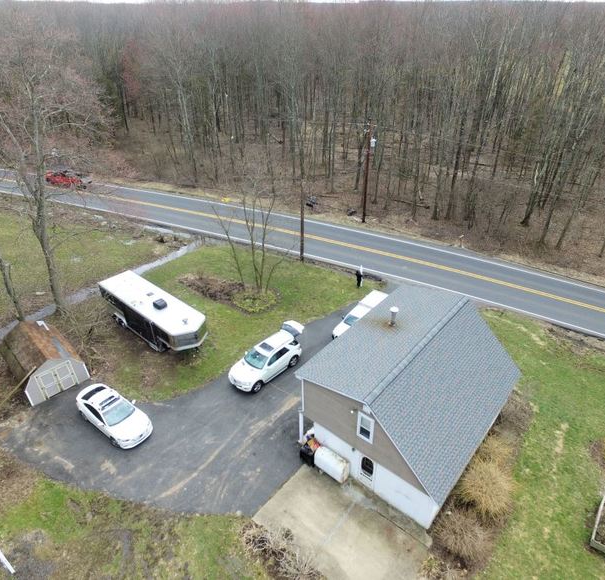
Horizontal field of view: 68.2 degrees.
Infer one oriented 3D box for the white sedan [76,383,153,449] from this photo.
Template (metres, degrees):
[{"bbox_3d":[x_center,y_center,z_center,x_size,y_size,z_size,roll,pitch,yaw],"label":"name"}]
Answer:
[{"bbox_3d":[-9.808,6.278,22.945,4.840,1.450,1.840,22,39,30],"label":"white sedan"}]

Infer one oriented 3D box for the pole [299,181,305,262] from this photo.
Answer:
[{"bbox_3d":[-0.005,-5.584,37.480,0.320,7.420,0.320,16,36,23],"label":"pole"}]

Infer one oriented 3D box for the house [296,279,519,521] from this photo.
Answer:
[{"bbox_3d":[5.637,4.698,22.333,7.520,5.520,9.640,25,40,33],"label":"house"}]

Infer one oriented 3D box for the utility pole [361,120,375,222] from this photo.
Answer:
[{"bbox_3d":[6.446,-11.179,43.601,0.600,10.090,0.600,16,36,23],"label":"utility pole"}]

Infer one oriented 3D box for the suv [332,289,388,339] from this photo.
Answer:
[{"bbox_3d":[4.293,2.011,30.386,1.880,1.830,5.250,23,40,31],"label":"suv"}]

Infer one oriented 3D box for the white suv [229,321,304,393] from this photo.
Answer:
[{"bbox_3d":[-2.071,4.062,26.891,1.980,1.930,5.050,28,43,36],"label":"white suv"}]

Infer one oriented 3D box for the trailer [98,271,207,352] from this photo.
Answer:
[{"bbox_3d":[-9.663,1.876,29.355,9.270,3.020,2.440,26,41,34],"label":"trailer"}]

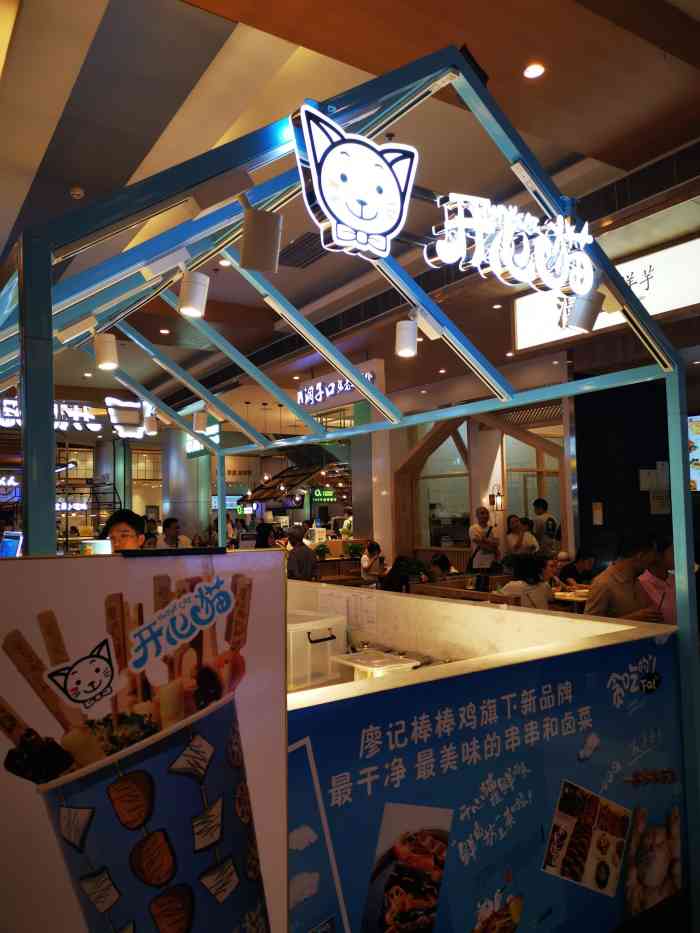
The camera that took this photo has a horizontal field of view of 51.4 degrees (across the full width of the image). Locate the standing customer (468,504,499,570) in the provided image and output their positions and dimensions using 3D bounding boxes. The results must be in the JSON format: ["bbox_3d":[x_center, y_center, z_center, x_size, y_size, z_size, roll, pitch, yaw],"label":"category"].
[{"bbox_3d":[2.045,1.437,10.970,0.500,1.650,0.320,-1,-4,-6],"label":"standing customer"}]

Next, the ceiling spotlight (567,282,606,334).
[{"bbox_3d":[0.779,-0.516,2.392,0.084,0.137,0.084,18,3,-1],"label":"ceiling spotlight"}]

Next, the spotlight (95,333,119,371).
[{"bbox_3d":[-0.993,-0.470,2.973,0.084,0.140,0.084,0,-14,-35],"label":"spotlight"}]

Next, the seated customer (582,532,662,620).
[{"bbox_3d":[2.047,1.228,5.376,0.720,1.360,0.520,0,-4,-22],"label":"seated customer"}]

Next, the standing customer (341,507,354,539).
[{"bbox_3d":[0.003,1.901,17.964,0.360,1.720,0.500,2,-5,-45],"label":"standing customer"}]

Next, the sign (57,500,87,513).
[{"bbox_3d":[-8.388,1.224,22.000,1.000,0.260,0.080,1,-4,-31],"label":"sign"}]

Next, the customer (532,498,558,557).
[{"bbox_3d":[3.023,1.373,11.166,0.480,1.750,0.300,0,-4,-17],"label":"customer"}]

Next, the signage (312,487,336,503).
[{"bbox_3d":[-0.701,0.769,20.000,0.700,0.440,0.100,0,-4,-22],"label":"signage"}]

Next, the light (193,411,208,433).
[{"bbox_3d":[-0.978,-0.289,4.777,0.085,0.140,0.085,1,-4,-35],"label":"light"}]

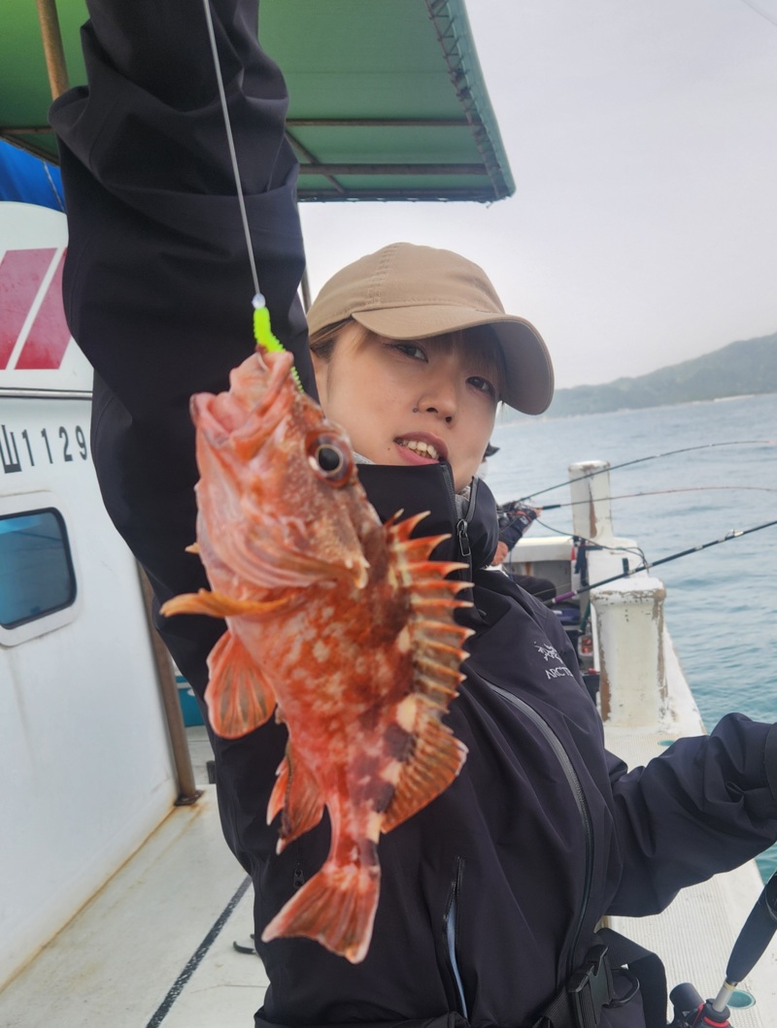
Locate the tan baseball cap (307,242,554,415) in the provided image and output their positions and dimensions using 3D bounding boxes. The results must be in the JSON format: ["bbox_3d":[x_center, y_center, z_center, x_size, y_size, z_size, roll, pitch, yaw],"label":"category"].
[{"bbox_3d":[0.034,-0.162,0.590,0.174,0.148,0.262,21,-16,-29],"label":"tan baseball cap"}]

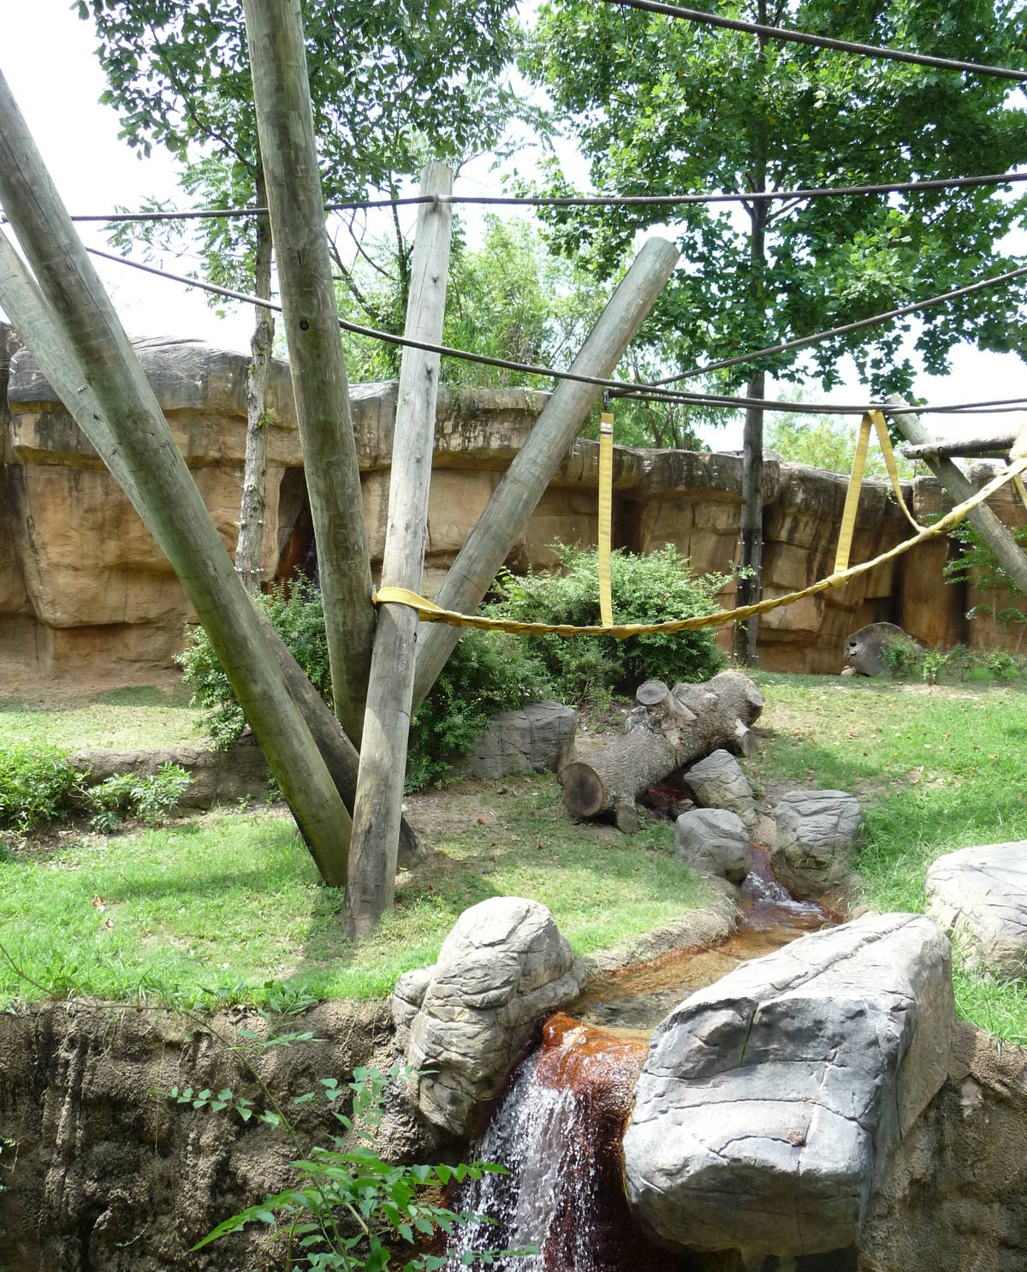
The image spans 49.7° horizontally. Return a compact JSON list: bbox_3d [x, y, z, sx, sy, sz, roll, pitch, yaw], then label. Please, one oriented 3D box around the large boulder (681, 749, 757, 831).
[{"bbox_3d":[1.927,1.402,10.300,0.680,0.680,0.600,2,3,15],"label":"large boulder"}]

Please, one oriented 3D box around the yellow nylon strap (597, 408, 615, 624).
[{"bbox_3d":[0.626,-0.781,7.500,0.085,1.460,0.030,1,3,-5],"label":"yellow nylon strap"}]

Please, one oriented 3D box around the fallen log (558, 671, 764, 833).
[{"bbox_3d":[1.653,1.061,11.396,0.750,0.800,3.200,3,15,38],"label":"fallen log"}]

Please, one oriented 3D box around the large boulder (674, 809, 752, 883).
[{"bbox_3d":[1.632,1.714,9.100,0.620,0.550,0.550,2,3,10],"label":"large boulder"}]

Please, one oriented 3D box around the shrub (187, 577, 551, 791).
[{"bbox_3d":[-1.485,0.432,12.000,3.700,2.100,1.900,1,3,5],"label":"shrub"}]

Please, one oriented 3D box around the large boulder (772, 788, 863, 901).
[{"bbox_3d":[2.366,1.607,8.650,0.680,0.750,0.650,2,3,15],"label":"large boulder"}]

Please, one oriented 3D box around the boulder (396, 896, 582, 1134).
[{"bbox_3d":[-0.097,1.927,5.800,0.850,1.000,0.800,2,3,25],"label":"boulder"}]

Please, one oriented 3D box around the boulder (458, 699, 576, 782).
[{"bbox_3d":[0.020,1.108,11.900,1.200,0.750,0.800,1,3,-5],"label":"boulder"}]

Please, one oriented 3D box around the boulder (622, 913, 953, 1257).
[{"bbox_3d":[1.341,1.881,5.150,1.100,1.000,1.700,3,3,35],"label":"boulder"}]

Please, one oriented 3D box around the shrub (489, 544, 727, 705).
[{"bbox_3d":[1.164,-0.189,13.800,2.750,1.950,2.100,1,3,5],"label":"shrub"}]

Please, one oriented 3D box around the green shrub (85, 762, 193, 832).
[{"bbox_3d":[-3.427,1.466,10.200,0.950,0.600,0.600,0,3,-15],"label":"green shrub"}]

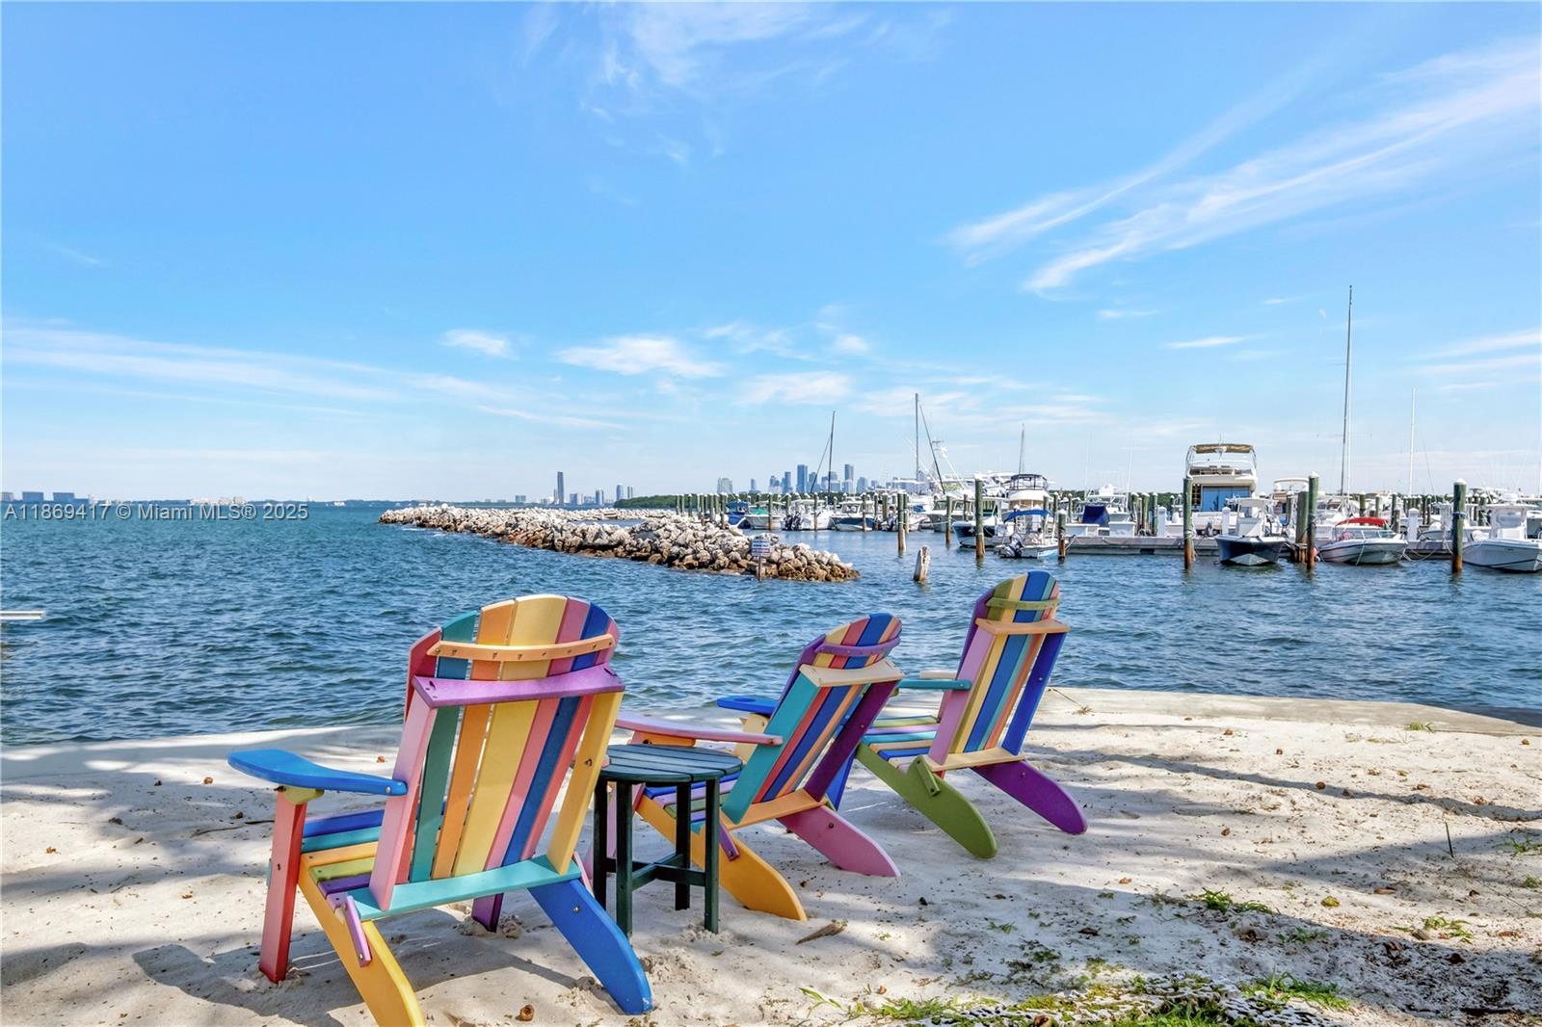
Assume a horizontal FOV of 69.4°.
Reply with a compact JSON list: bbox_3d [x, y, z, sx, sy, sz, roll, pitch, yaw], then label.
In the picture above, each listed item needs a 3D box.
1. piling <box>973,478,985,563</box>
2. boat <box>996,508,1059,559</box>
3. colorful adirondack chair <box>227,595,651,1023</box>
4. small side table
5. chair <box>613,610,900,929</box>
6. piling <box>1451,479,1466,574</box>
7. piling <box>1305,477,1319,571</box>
[{"bbox_3d":[7.635,0.176,40.735,0.300,3.140,0.300,0,0,0],"label":"piling"},{"bbox_3d":[10.208,0.837,43.797,1.900,2.150,5.200,0,0,25],"label":"boat"},{"bbox_3d":[-0.773,0.684,2.735,0.805,0.994,0.877,2,-3,-42],"label":"colorful adirondack chair"},{"bbox_3d":[-0.348,0.965,3.291,0.496,0.471,0.496,2,-2,-22],"label":"small side table"},{"bbox_3d":[-0.039,0.762,3.704,0.877,0.994,0.805,6,0,37],"label":"chair"},{"bbox_3d":[21.097,0.370,34.174,0.340,2.946,0.340,0,0,0],"label":"piling"},{"bbox_3d":[17.072,0.279,35.059,0.310,3.084,0.310,0,0,0],"label":"piling"}]

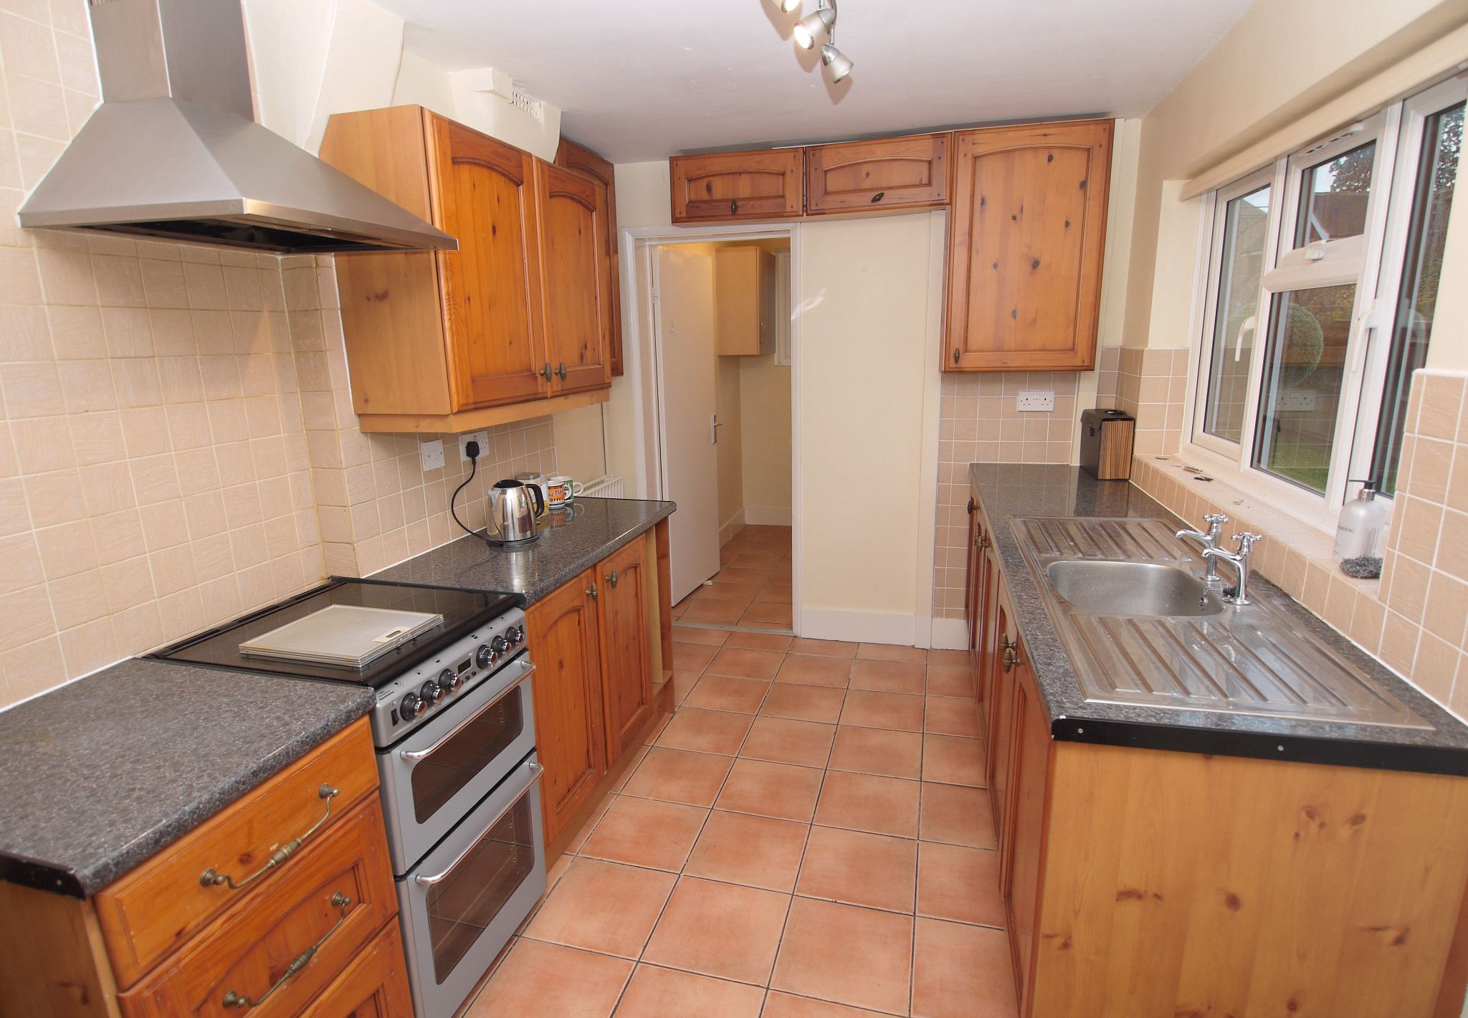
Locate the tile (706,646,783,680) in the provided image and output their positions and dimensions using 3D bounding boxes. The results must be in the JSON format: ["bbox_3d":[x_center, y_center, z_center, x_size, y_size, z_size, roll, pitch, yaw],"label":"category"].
[{"bbox_3d":[0.059,0.741,3.644,0.328,0.010,0.328,3,13,15],"label":"tile"}]

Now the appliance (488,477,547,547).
[{"bbox_3d":[-0.727,0.002,2.517,0.195,0.200,0.160,-9,15,-31],"label":"appliance"}]

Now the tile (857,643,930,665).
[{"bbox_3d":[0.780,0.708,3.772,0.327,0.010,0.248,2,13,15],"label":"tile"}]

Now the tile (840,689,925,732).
[{"bbox_3d":[0.620,0.842,3.169,0.328,0.010,0.328,3,13,15],"label":"tile"}]

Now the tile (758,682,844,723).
[{"bbox_3d":[0.298,0.827,3.254,0.328,0.010,0.328,3,13,15],"label":"tile"}]

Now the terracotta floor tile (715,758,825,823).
[{"bbox_3d":[0.133,0.969,2.644,0.327,0.010,0.327,2,13,15],"label":"terracotta floor tile"}]

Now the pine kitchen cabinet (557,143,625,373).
[{"bbox_3d":[-0.722,-1.004,3.202,0.310,0.900,0.500,2,13,15],"label":"pine kitchen cabinet"}]

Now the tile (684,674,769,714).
[{"bbox_3d":[-0.021,0.806,3.319,0.325,0.010,0.325,2,13,15],"label":"tile"}]

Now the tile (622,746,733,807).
[{"bbox_3d":[-0.188,0.957,2.728,0.327,0.010,0.327,2,13,15],"label":"tile"}]

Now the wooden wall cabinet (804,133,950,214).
[{"bbox_3d":[0.625,-1.411,3.295,0.596,0.280,0.220,2,13,15],"label":"wooden wall cabinet"}]

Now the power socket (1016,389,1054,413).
[{"bbox_3d":[1.355,-0.481,3.431,0.148,0.087,0.012,2,13,15],"label":"power socket"}]

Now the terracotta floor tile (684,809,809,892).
[{"bbox_3d":[0.045,1.025,2.304,0.325,0.010,0.325,2,13,15],"label":"terracotta floor tile"}]

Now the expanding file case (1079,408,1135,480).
[{"bbox_3d":[1.547,-0.271,3.171,0.120,0.250,0.320,2,13,11],"label":"expanding file case"}]

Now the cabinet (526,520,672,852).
[{"bbox_3d":[-0.649,0.525,2.659,0.530,0.810,1.050,3,14,16],"label":"cabinet"}]

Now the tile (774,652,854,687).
[{"bbox_3d":[0.381,0.752,3.547,0.325,0.010,0.325,2,13,15],"label":"tile"}]

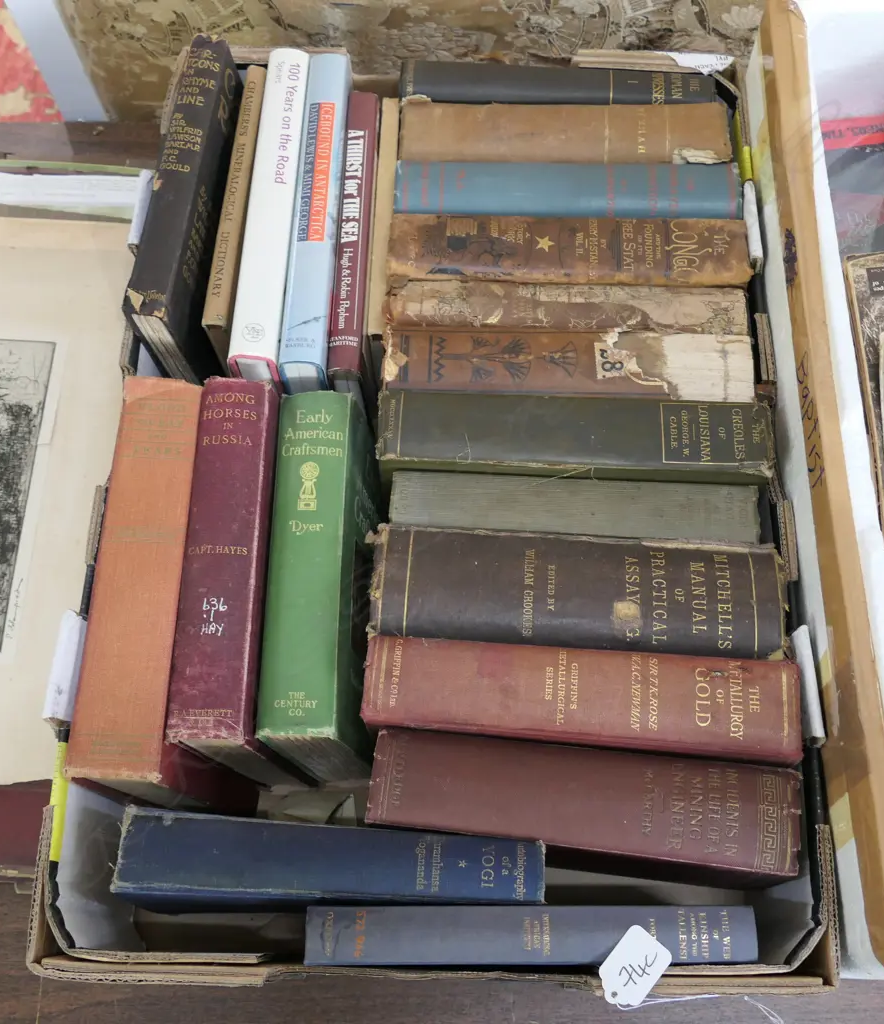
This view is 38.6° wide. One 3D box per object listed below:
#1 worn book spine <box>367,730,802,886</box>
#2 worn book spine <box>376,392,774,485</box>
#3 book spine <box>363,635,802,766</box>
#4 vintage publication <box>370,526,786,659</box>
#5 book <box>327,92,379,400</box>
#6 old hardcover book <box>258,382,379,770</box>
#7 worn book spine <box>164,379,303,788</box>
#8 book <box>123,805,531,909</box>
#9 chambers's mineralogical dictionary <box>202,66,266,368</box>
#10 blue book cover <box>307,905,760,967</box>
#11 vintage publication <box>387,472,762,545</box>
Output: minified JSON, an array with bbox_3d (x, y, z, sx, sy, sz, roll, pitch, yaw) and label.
[{"bbox_3d":[0.082,0.175,0.730,0.223,0.146,0.050,4,71,10],"label":"worn book spine"},{"bbox_3d":[0.081,-0.019,0.804,0.227,0.151,0.045,2,69,5],"label":"worn book spine"},{"bbox_3d":[0.078,0.132,0.746,0.232,0.153,0.049,4,63,5],"label":"book spine"},{"bbox_3d":[0.075,0.076,0.762,0.223,0.147,0.066,3,64,2],"label":"vintage publication"},{"bbox_3d":[-0.059,-0.154,0.875,0.020,0.144,0.219,2,66,-1],"label":"book"},{"bbox_3d":[-0.068,0.053,0.800,0.044,0.142,0.214,-3,67,8],"label":"old hardcover book"},{"bbox_3d":[-0.113,0.051,0.800,0.043,0.150,0.223,-3,68,10],"label":"worn book spine"},{"bbox_3d":[-0.060,0.208,0.717,0.217,0.146,0.037,4,67,-3],"label":"book"},{"bbox_3d":[-0.130,-0.190,0.903,0.015,0.134,0.205,2,68,7],"label":"chambers's mineralogical dictionary"},{"bbox_3d":[0.049,0.242,0.705,0.226,0.149,0.028,-1,67,4],"label":"blue book cover"},{"bbox_3d":[0.078,0.024,0.799,0.214,0.139,0.036,3,68,2],"label":"vintage publication"}]

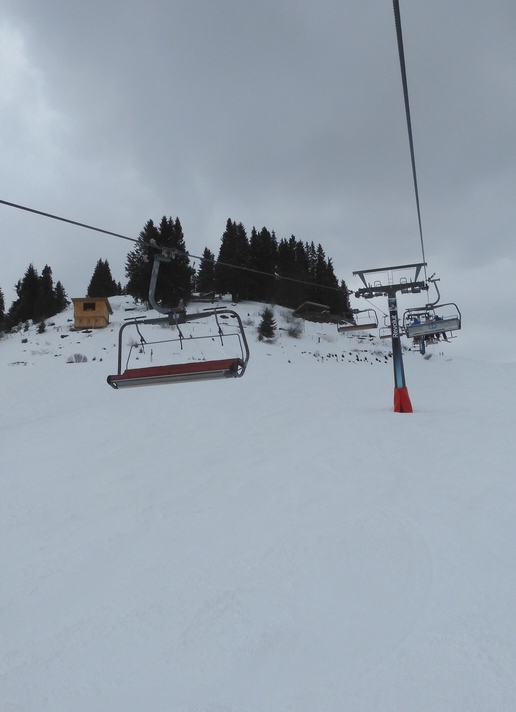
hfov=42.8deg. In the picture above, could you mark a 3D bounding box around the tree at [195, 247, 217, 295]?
[{"bbox_3d":[-8.603,-14.283,110.000,3.560,8.020,3.560,-3,-8,-4],"label":"tree"}]

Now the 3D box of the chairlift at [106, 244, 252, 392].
[{"bbox_3d":[-1.940,-0.998,15.467,3.250,3.320,1.300,-6,-8,15],"label":"chairlift"}]

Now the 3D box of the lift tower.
[{"bbox_3d":[11.440,-1.408,54.500,6.150,12.180,2.400,-5,-10,14],"label":"lift tower"}]

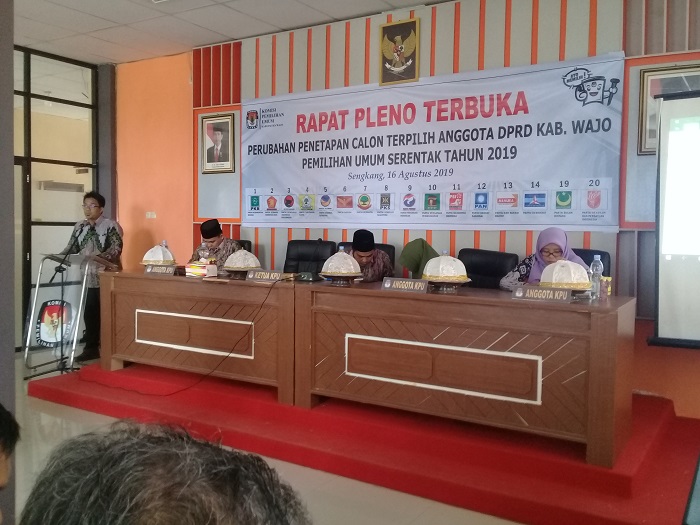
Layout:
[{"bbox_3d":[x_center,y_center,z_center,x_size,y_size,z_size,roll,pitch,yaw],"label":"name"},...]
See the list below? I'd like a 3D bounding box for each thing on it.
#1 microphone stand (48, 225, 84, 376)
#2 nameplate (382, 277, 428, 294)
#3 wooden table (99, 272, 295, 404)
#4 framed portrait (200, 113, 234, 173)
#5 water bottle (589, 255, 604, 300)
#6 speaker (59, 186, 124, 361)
[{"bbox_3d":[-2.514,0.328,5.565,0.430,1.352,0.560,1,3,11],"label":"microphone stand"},{"bbox_3d":[0.328,0.134,3.674,0.293,0.077,0.050,3,4,31],"label":"nameplate"},{"bbox_3d":[-1.035,0.489,4.775,1.925,0.784,0.569,3,4,31],"label":"wooden table"},{"bbox_3d":[-1.344,-1.202,6.409,0.445,0.574,0.035,3,4,31],"label":"framed portrait"},{"bbox_3d":[1.334,0.080,3.389,0.067,0.240,0.067,3,4,31],"label":"water bottle"},{"bbox_3d":[-2.580,0.123,6.242,0.560,1.688,0.420,1,3,9],"label":"speaker"}]

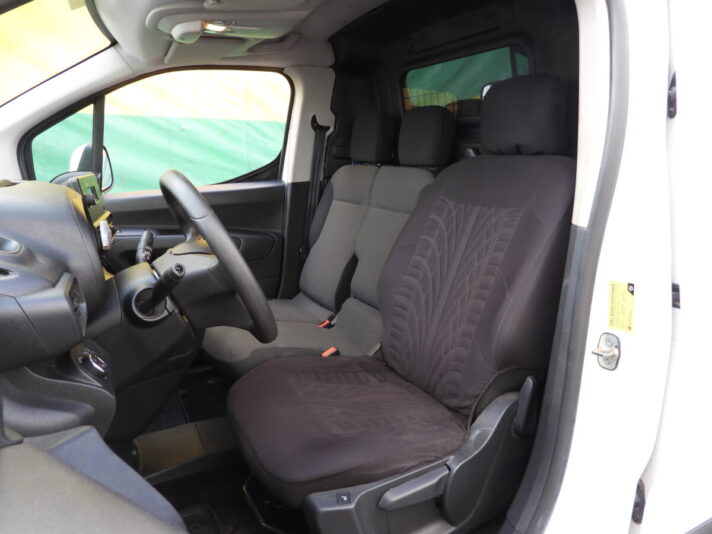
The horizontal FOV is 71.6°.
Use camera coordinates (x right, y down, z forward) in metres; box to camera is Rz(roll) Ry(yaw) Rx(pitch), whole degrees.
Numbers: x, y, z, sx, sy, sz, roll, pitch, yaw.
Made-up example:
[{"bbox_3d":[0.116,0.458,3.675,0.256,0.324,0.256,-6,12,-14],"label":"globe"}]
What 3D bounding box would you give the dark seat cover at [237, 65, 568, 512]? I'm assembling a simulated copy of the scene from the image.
[{"bbox_3d":[0.147,0.070,1.181,0.850,1.045,0.530,-7,15,-28],"label":"dark seat cover"}]

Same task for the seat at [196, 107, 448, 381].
[{"bbox_3d":[-0.164,-0.049,1.740,0.880,1.005,0.750,-7,15,-28],"label":"seat"}]

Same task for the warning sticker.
[{"bbox_3d":[0.474,0.071,0.880,0.041,0.088,0.003,2,12,32],"label":"warning sticker"}]

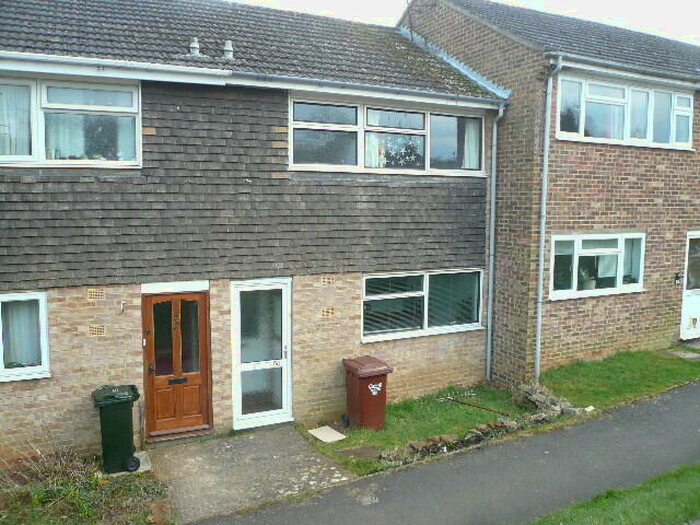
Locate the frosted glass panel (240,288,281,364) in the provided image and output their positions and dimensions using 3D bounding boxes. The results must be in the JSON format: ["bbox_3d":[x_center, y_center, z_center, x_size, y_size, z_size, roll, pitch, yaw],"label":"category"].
[{"bbox_3d":[-1.255,0.906,8.051,0.600,1.030,0.030,-3,8,-26],"label":"frosted glass panel"}]

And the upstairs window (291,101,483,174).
[{"bbox_3d":[0.702,-1.852,8.622,3.430,0.990,0.100,-3,8,-26],"label":"upstairs window"}]

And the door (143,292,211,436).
[{"bbox_3d":[-2.459,1.453,8.140,0.903,2.054,0.080,-2,7,-22],"label":"door"}]

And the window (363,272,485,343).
[{"bbox_3d":[1.245,0.679,9.225,2.310,1.030,0.100,-3,8,-26],"label":"window"}]

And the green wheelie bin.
[{"bbox_3d":[-2.882,2.007,6.997,0.550,1.020,0.470,-3,8,-26],"label":"green wheelie bin"}]

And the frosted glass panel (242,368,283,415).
[{"bbox_3d":[-1.263,1.855,8.164,0.600,0.640,0.030,-3,8,-26],"label":"frosted glass panel"}]

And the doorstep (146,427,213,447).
[{"bbox_3d":[-2.300,2.367,7.655,0.870,0.120,0.160,-3,8,-26],"label":"doorstep"}]

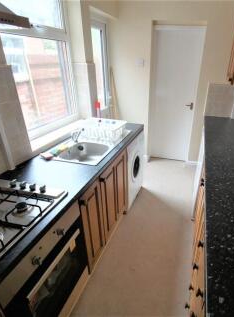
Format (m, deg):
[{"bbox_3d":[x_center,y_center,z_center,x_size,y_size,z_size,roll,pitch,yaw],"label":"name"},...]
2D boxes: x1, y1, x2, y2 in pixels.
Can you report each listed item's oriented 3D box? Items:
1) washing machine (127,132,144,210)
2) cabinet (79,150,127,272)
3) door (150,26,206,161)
[{"bbox_3d":[-0.019,0.109,2.532,0.560,0.860,0.610,8,27,20],"label":"washing machine"},{"bbox_3d":[-0.318,0.397,1.884,0.570,0.830,0.900,8,27,20],"label":"cabinet"},{"bbox_3d":[0.927,-0.906,3.248,0.730,2.020,0.050,8,27,20],"label":"door"}]

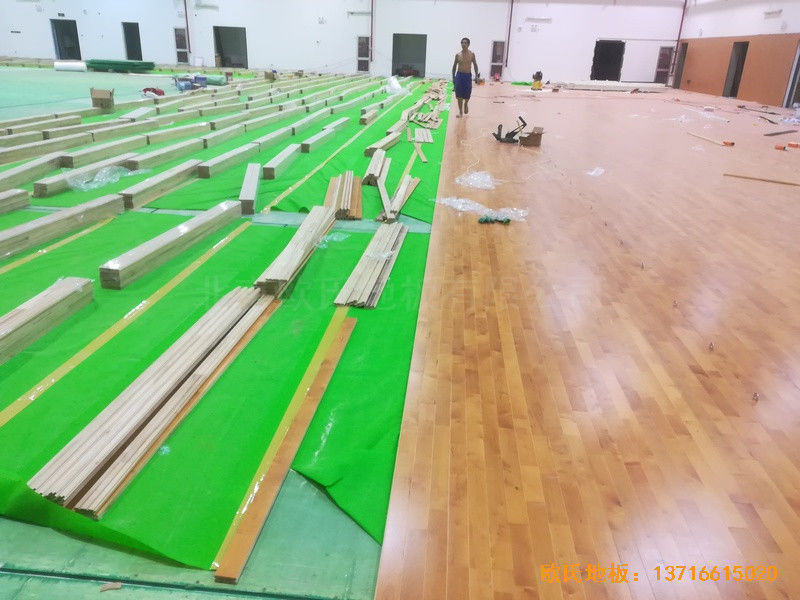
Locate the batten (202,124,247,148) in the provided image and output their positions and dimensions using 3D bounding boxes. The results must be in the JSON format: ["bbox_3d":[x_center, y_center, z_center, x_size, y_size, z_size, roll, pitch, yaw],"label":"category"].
[{"bbox_3d":[-2.695,-2.538,9.264,0.119,0.123,1.805,3,22,3],"label":"batten"}]

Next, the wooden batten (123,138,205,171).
[{"bbox_3d":[-2.868,-1.832,7.530,0.120,0.123,1.798,4,22,6],"label":"wooden batten"}]

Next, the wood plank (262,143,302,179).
[{"bbox_3d":[-1.417,-1.717,7.377,0.120,0.123,1.786,2,22,0],"label":"wood plank"}]

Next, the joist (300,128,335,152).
[{"bbox_3d":[-1.218,-2.423,9.115,0.120,0.123,1.792,4,22,4],"label":"joist"}]

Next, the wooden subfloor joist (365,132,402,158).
[{"bbox_3d":[-0.221,-2.350,9.050,0.147,0.123,1.836,6,23,9],"label":"wooden subfloor joist"}]

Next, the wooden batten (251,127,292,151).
[{"bbox_3d":[-1.916,-2.448,9.139,0.116,0.118,1.829,4,22,3],"label":"wooden batten"}]

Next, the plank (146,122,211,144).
[{"bbox_3d":[-3.413,-2.596,9.342,0.119,0.123,1.785,6,23,10],"label":"plank"}]

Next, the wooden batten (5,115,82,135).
[{"bbox_3d":[-5.618,-2.761,9.555,0.116,0.120,1.876,2,22,0],"label":"wooden batten"}]

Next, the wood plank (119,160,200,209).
[{"bbox_3d":[-2.321,-1.184,6.001,0.120,0.123,1.766,3,22,1],"label":"wood plank"}]

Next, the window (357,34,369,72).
[{"bbox_3d":[-2.119,-14.332,35.131,0.720,1.967,0.120,4,22,4],"label":"window"}]

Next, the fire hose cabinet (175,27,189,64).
[{"bbox_3d":[-13.036,-15.166,35.851,0.720,1.989,0.120,4,22,4],"label":"fire hose cabinet"}]

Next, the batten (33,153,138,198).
[{"bbox_3d":[-3.191,-1.324,6.264,0.120,0.122,1.768,3,22,3],"label":"batten"}]

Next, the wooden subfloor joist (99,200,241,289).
[{"bbox_3d":[-1.614,-0.470,4.497,0.129,0.126,1.820,6,23,8],"label":"wooden subfloor joist"}]

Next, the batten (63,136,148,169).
[{"bbox_3d":[-3.689,-1.911,7.660,0.126,0.121,1.882,3,22,3],"label":"batten"}]

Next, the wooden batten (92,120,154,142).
[{"bbox_3d":[-4.322,-2.672,9.455,0.122,0.124,1.833,5,22,6],"label":"wooden batten"}]

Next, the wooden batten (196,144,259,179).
[{"bbox_3d":[-2.053,-1.740,7.392,0.120,0.121,1.903,3,22,3],"label":"wooden batten"}]

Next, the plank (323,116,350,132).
[{"bbox_3d":[-1.125,-3.116,10.812,0.120,0.123,1.786,4,22,5],"label":"plank"}]

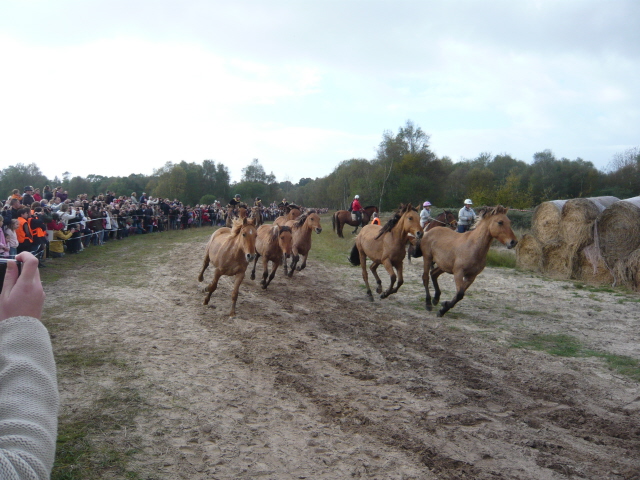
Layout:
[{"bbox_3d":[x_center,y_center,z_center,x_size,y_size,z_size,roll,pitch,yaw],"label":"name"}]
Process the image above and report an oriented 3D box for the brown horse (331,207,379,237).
[{"bbox_3d":[2.045,-1.008,29.000,2.350,1.800,0.600,-1,4,-17],"label":"brown horse"}]

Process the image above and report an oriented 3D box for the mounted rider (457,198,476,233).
[{"bbox_3d":[4.445,-0.512,15.600,0.600,1.500,0.650,-3,5,-43],"label":"mounted rider"}]

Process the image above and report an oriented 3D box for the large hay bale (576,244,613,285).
[{"bbox_3d":[6.895,0.522,12.032,1.200,1.100,1.200,-1,4,-13],"label":"large hay bale"}]

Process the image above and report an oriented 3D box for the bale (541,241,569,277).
[{"bbox_3d":[6.524,0.433,13.132,1.200,1.100,1.200,-1,4,-13],"label":"bale"}]

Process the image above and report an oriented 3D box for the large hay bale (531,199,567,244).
[{"bbox_3d":[6.452,-0.419,13.482,1.200,1.170,1.200,-1,4,-13],"label":"large hay bale"}]

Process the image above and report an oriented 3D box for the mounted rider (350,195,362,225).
[{"bbox_3d":[2.093,-1.636,28.900,0.650,1.650,0.550,-1,4,-19],"label":"mounted rider"}]

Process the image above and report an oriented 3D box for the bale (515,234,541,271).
[{"bbox_3d":[6.304,0.323,14.332,1.200,1.100,1.200,-1,4,-13],"label":"bale"}]

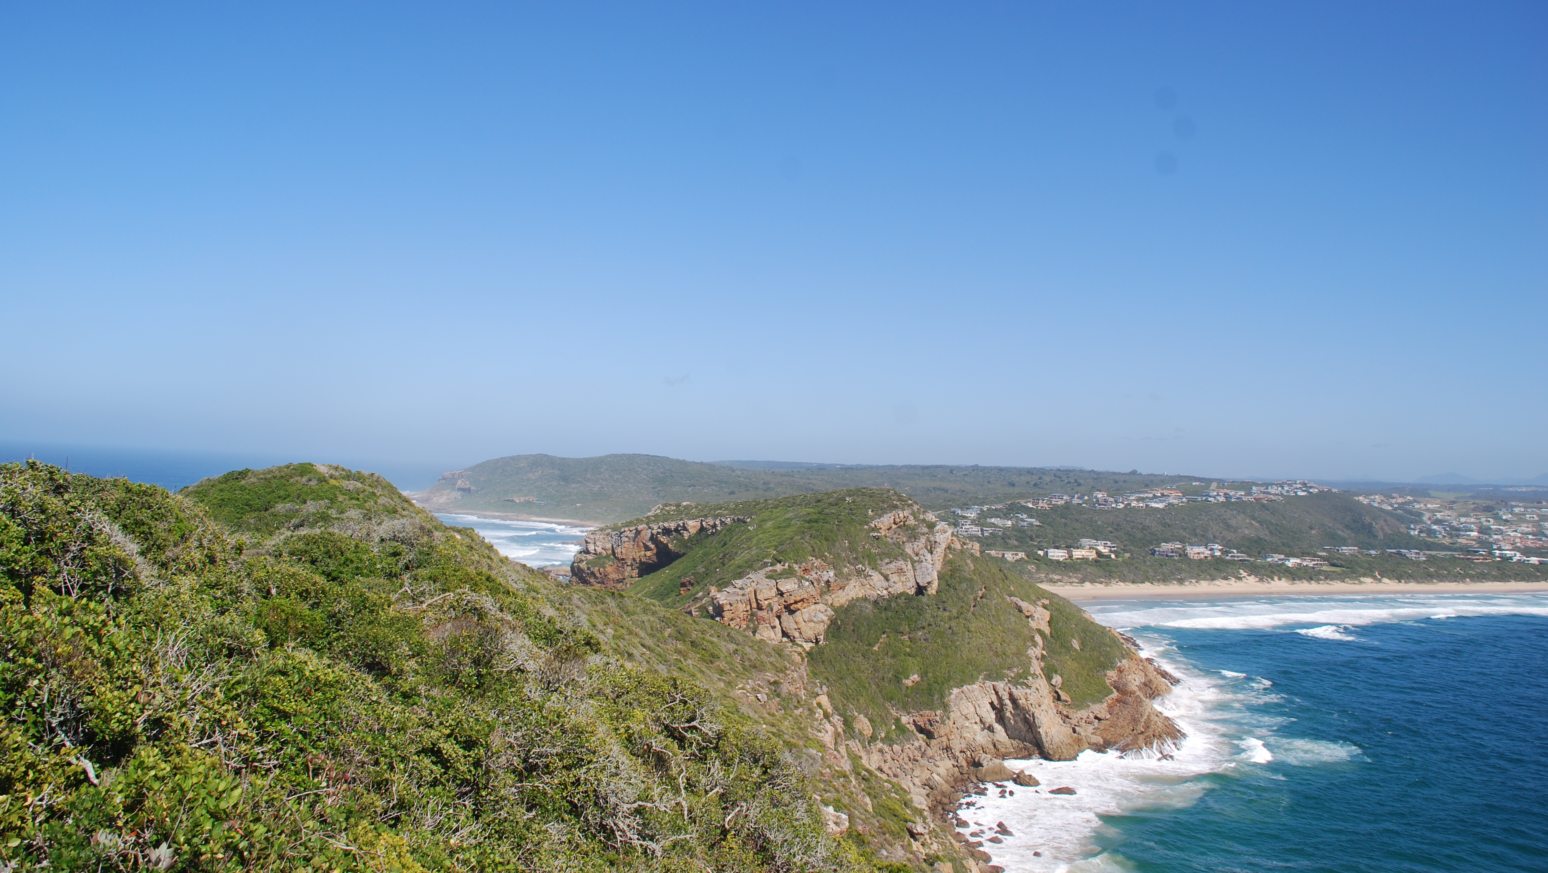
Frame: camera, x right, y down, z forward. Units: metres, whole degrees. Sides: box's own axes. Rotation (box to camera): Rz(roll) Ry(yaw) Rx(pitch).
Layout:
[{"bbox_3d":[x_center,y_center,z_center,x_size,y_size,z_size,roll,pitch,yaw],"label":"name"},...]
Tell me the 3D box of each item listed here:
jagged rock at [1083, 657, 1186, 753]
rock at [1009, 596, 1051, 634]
[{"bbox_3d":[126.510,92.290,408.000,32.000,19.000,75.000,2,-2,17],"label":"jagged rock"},{"bbox_3d":[88.670,61.670,402.000,13.800,11.300,10.500,3,-2,12],"label":"rock"}]

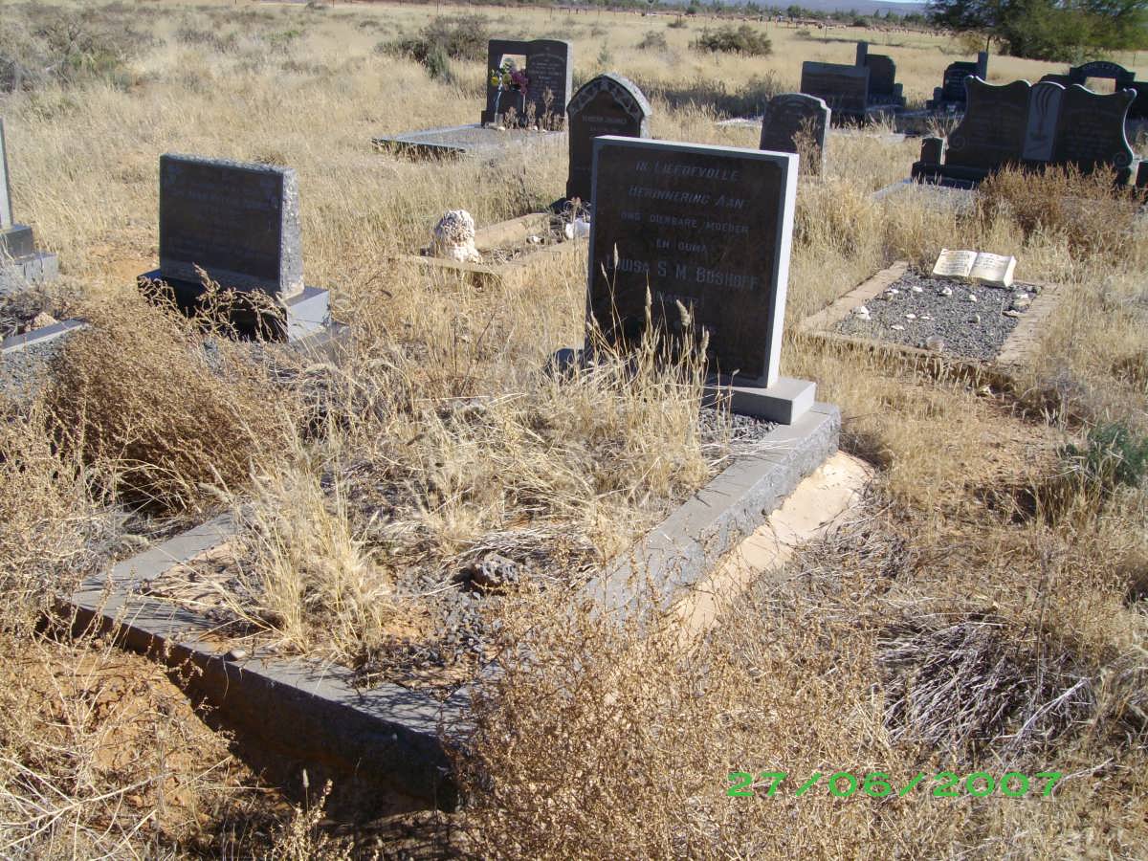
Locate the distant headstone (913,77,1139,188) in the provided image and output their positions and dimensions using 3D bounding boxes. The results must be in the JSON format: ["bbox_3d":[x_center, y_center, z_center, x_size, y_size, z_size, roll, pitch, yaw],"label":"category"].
[{"bbox_3d":[3.784,-2.418,9.819,1.770,0.900,0.280,14,22,26],"label":"distant headstone"}]

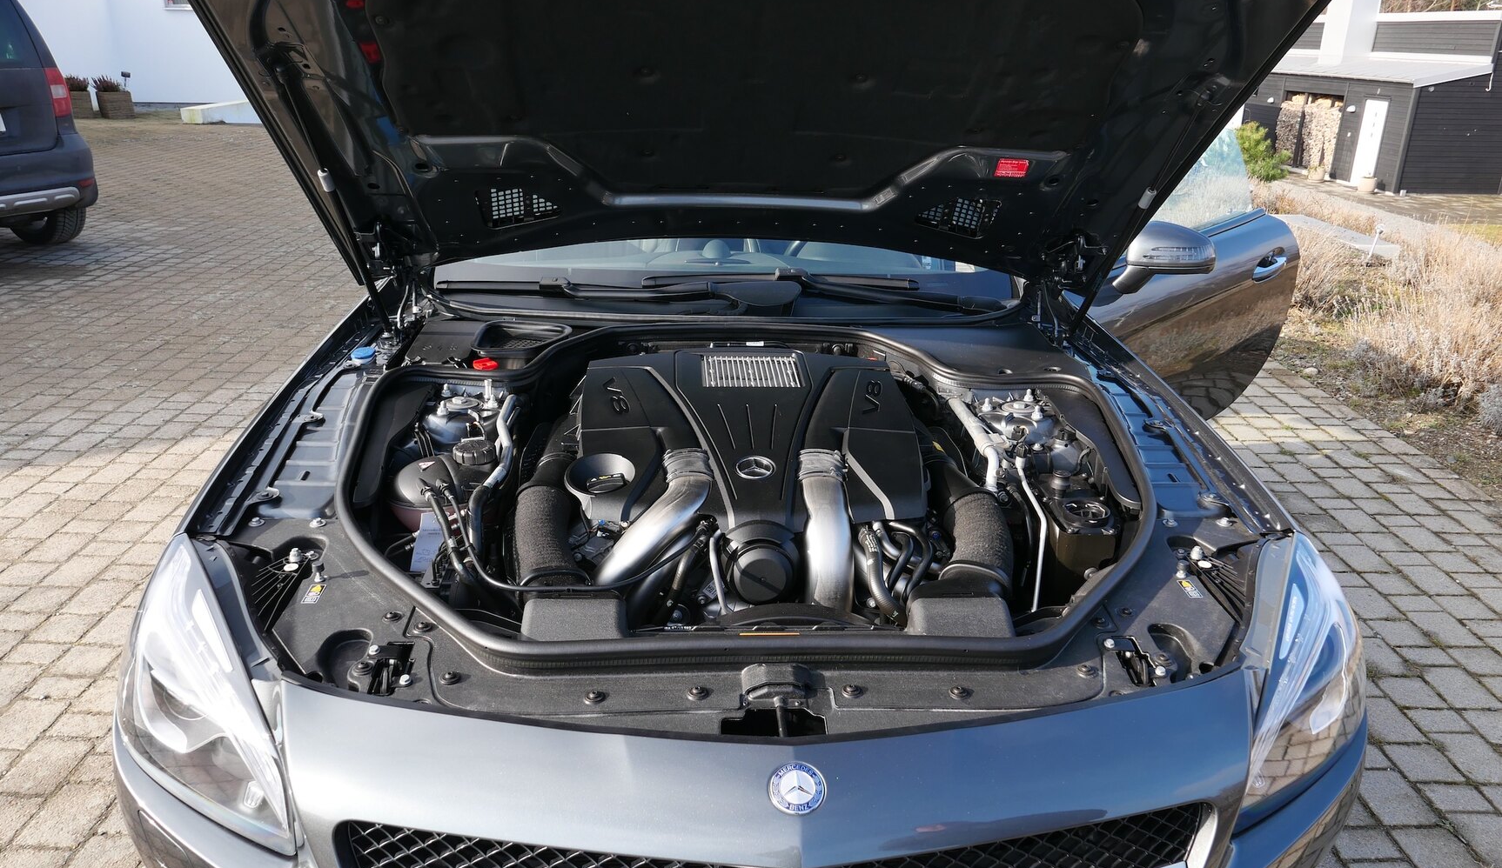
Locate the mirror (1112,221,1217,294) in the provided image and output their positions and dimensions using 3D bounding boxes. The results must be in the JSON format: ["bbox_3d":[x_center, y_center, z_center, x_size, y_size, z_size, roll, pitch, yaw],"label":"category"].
[{"bbox_3d":[1.027,-0.440,2.480,0.235,0.160,0.135,17,26,37],"label":"mirror"}]

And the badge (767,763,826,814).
[{"bbox_3d":[0.046,0.348,0.985,0.057,0.008,0.057,0,44,-4],"label":"badge"}]

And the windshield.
[{"bbox_3d":[-0.056,-0.563,2.577,1.400,0.150,0.760,0,48,-4],"label":"windshield"}]

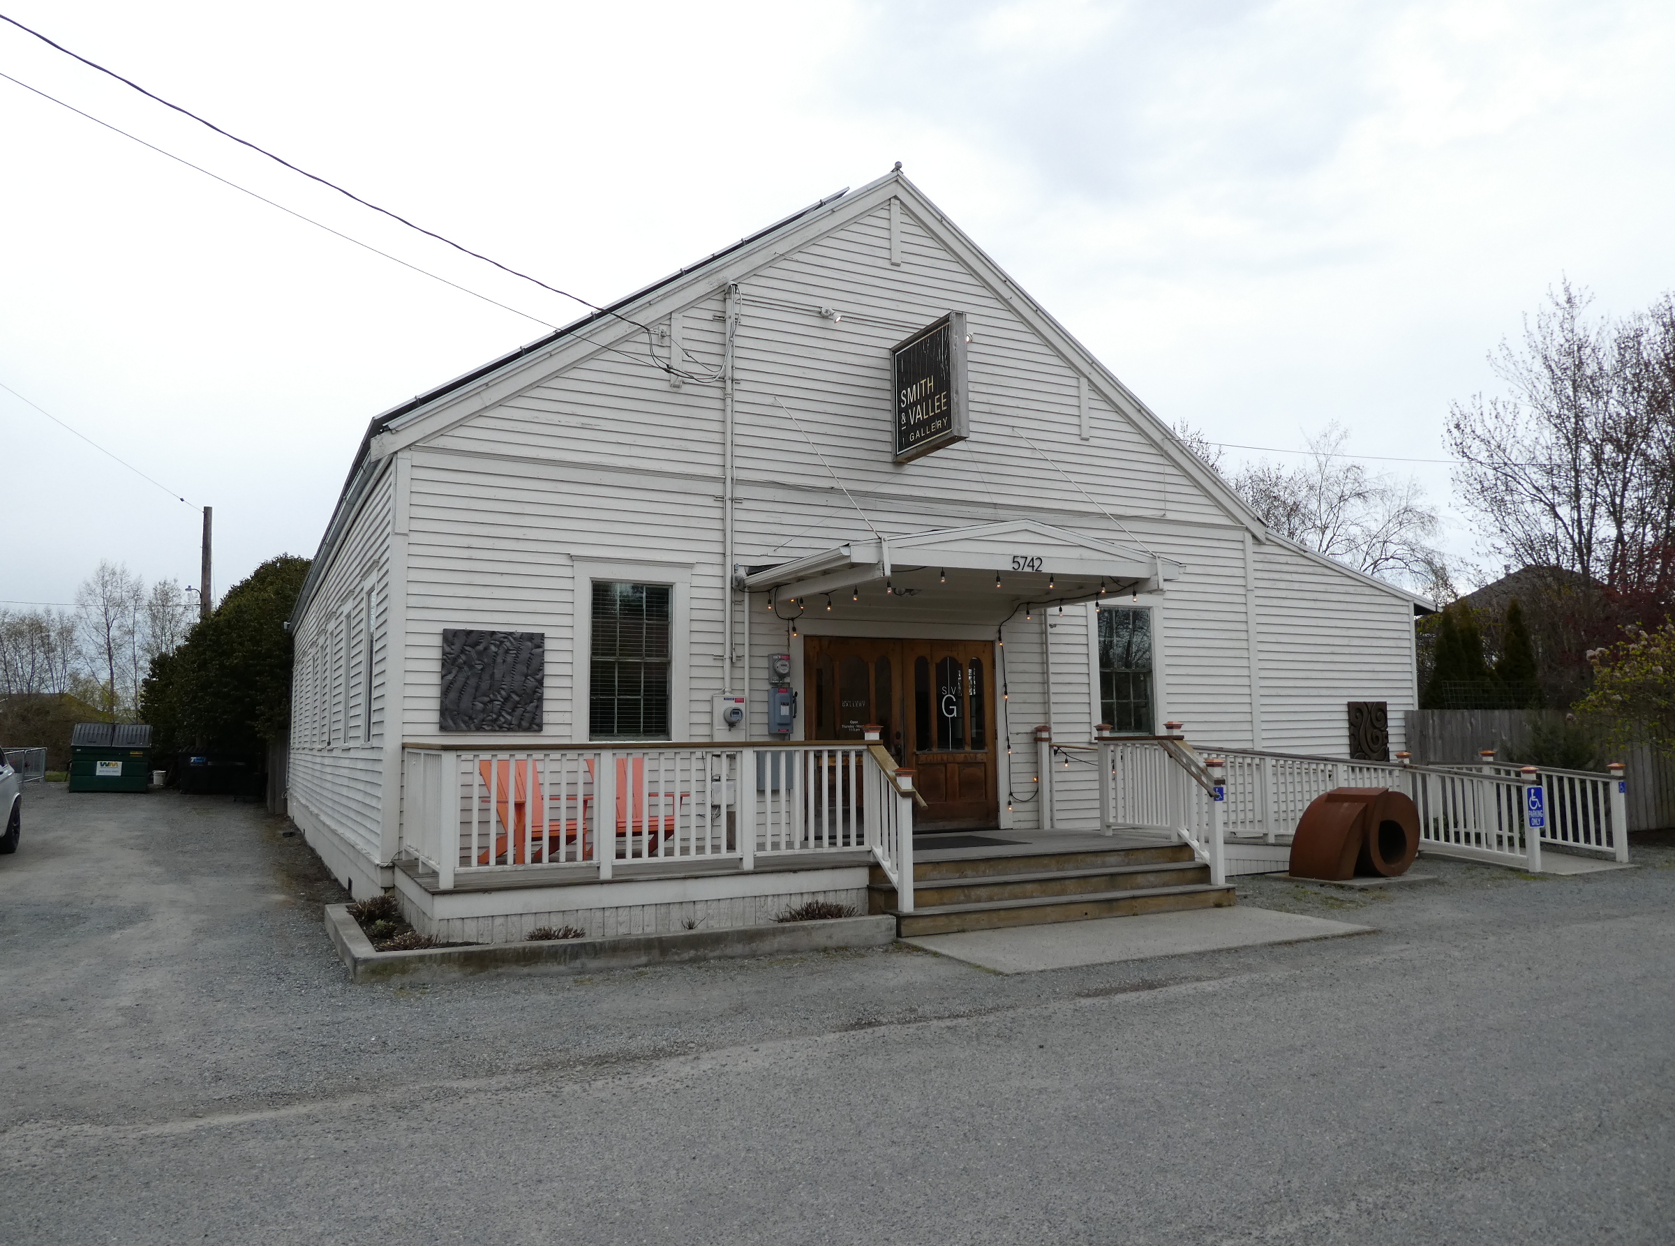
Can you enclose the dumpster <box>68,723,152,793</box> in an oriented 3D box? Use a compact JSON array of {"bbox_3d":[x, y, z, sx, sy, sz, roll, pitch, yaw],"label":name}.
[{"bbox_3d":[-20.601,3.916,33.029,1.960,1.800,1.450,2,-6,-27],"label":"dumpster"}]

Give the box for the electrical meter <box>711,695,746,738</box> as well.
[{"bbox_3d":[-1.073,1.020,11.714,0.355,0.605,0.240,2,-6,-27],"label":"electrical meter"}]

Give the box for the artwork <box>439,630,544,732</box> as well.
[{"bbox_3d":[-3.180,0.536,10.763,0.928,0.917,0.060,2,-6,-27],"label":"artwork"}]

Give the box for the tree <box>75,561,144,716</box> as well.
[{"bbox_3d":[-37.515,2.360,59.439,3.200,11.199,3.200,2,-6,-27],"label":"tree"}]

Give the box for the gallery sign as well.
[{"bbox_3d":[0.991,-2.508,12.581,0.190,1.335,1.190,2,-6,-27],"label":"gallery sign"}]

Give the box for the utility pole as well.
[{"bbox_3d":[-19.981,0.787,36.545,0.270,9.082,0.270,2,-6,-27],"label":"utility pole"}]

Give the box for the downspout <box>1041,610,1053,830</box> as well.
[{"bbox_3d":[2.506,1.100,13.674,0.075,2.605,0.080,2,-6,-27],"label":"downspout"}]

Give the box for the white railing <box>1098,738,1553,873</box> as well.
[{"bbox_3d":[5.580,2.076,13.133,5.446,1.647,1.518,2,-6,-27],"label":"white railing"}]

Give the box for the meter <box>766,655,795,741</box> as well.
[{"bbox_3d":[-0.563,0.736,12.040,0.270,0.827,0.190,2,-6,-27],"label":"meter"}]

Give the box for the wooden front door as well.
[{"bbox_3d":[0.741,1.258,12.844,2.450,2.150,0.240,2,-6,-27],"label":"wooden front door"}]

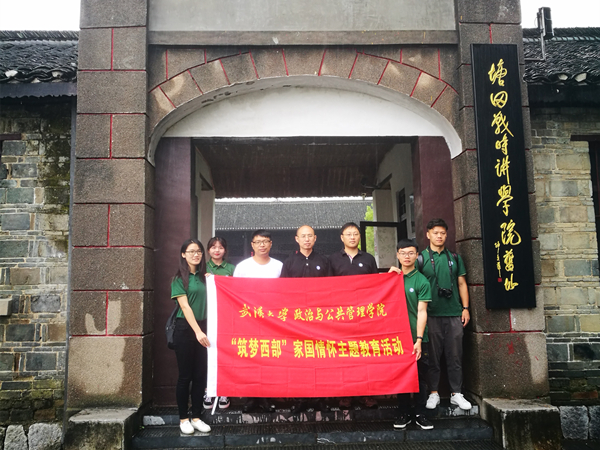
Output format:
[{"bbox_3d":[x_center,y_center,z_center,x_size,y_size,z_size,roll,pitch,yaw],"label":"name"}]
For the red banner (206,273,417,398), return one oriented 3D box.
[{"bbox_3d":[0.112,0.948,4.088,1.830,1.062,0.090,-1,-6,-2],"label":"red banner"}]

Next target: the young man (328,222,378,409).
[{"bbox_3d":[0.508,0.842,4.549,0.480,1.745,0.310,-1,-6,1],"label":"young man"}]

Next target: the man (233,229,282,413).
[{"bbox_3d":[-0.403,0.877,4.489,0.480,1.686,0.310,-1,-6,-2],"label":"man"}]

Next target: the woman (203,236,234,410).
[{"bbox_3d":[-0.782,0.922,4.567,0.420,1.624,0.290,0,-6,-6],"label":"woman"}]

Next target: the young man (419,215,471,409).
[{"bbox_3d":[1.379,0.816,4.479,0.480,1.760,0.350,-1,-6,6],"label":"young man"}]

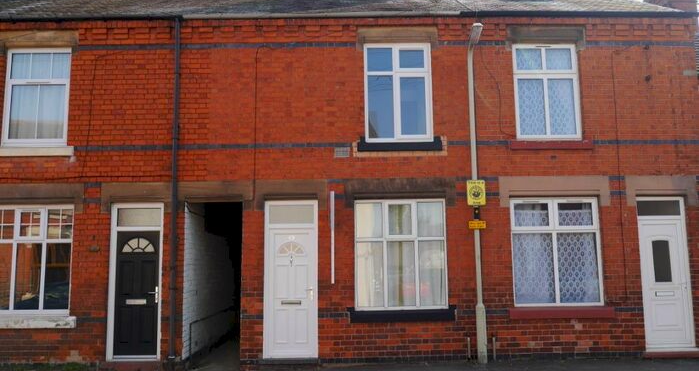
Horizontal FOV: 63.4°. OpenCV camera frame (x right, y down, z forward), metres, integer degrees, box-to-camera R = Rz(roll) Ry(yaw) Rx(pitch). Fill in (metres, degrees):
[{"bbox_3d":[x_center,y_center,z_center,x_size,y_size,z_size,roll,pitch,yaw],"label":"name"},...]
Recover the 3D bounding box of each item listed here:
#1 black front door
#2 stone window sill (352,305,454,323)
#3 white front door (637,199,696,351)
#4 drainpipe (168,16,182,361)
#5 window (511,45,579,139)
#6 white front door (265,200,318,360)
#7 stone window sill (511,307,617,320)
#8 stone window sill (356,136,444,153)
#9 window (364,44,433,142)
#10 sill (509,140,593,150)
[{"bbox_3d":[-3.355,1.694,8.960,0.685,1.950,0.060,-1,-7,-1],"label":"black front door"},{"bbox_3d":[0.816,2.011,8.878,1.677,0.243,0.170,-1,-7,-1],"label":"stone window sill"},{"bbox_3d":[5.070,1.409,9.147,0.834,2.449,0.080,-1,-7,-1],"label":"white front door"},{"bbox_3d":[-2.765,-0.046,8.969,0.080,5.416,0.080,-1,-7,-1],"label":"drainpipe"},{"bbox_3d":[3.278,-1.553,9.441,1.108,1.652,0.080,-1,-7,-1],"label":"window"},{"bbox_3d":[-0.930,1.476,9.021,0.865,2.460,0.080,-1,-7,-1],"label":"white front door"},{"bbox_3d":[3.321,1.996,8.920,1.649,0.192,0.180,-1,-7,-1],"label":"stone window sill"},{"bbox_3d":[0.811,-0.659,9.217,1.363,0.237,0.170,-1,-7,-1],"label":"stone window sill"},{"bbox_3d":[0.807,-1.534,9.394,1.127,1.678,0.080,-1,-7,-1],"label":"window"},{"bbox_3d":[3.281,-0.643,9.249,1.330,0.153,0.170,-1,-7,-1],"label":"sill"}]

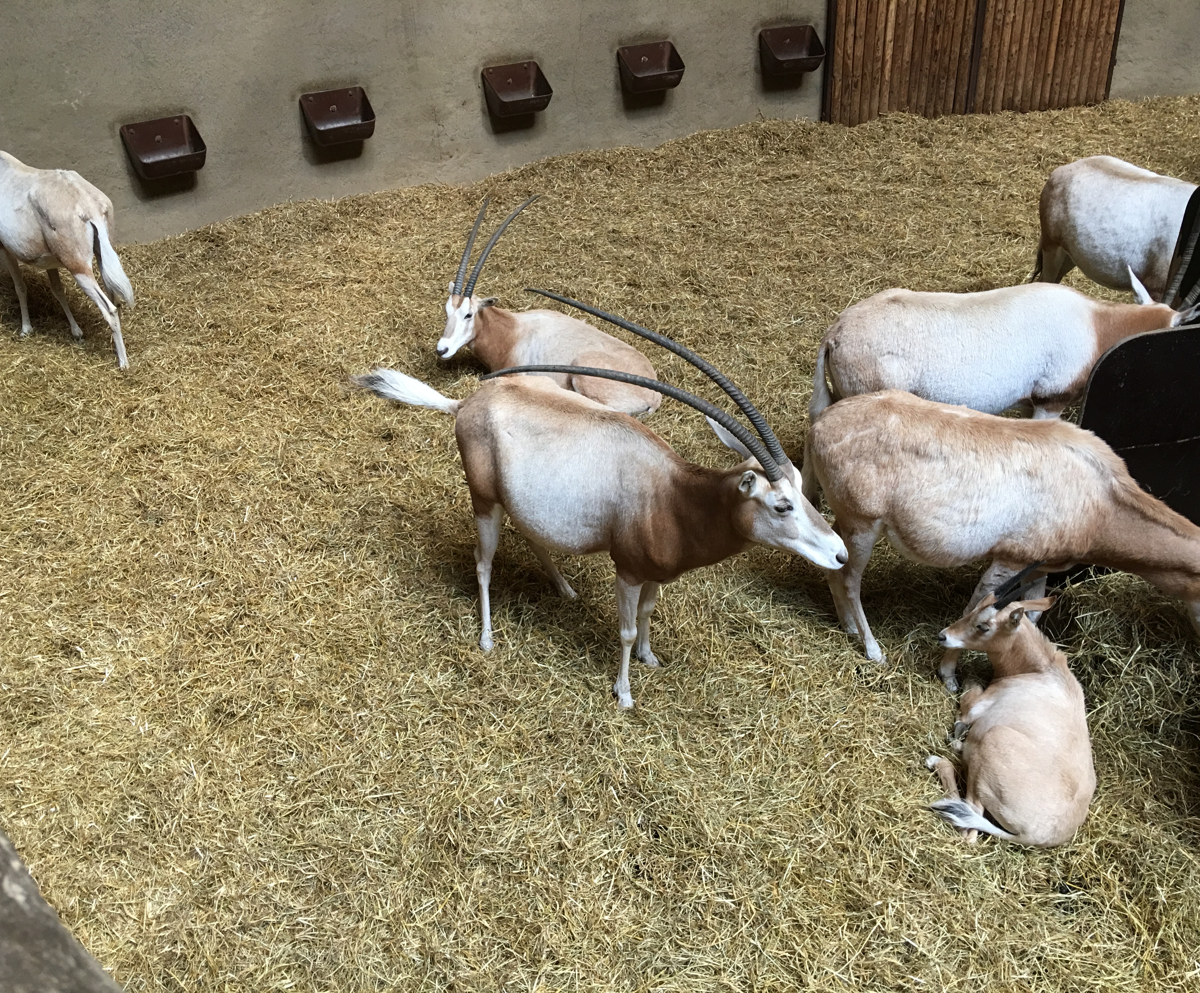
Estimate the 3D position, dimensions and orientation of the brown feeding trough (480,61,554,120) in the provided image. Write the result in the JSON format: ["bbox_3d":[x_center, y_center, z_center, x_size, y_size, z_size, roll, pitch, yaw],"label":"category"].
[{"bbox_3d":[-0.681,-3.416,9.328,0.530,0.339,0.412,-17,34,-20],"label":"brown feeding trough"}]

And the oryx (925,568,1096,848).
[{"bbox_3d":[1.250,0.624,3.388,0.480,0.740,0.680,-1,32,5],"label":"oryx"}]

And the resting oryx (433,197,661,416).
[{"bbox_3d":[-0.191,-0.842,5.614,1.160,1.020,0.940,6,33,15],"label":"resting oryx"}]

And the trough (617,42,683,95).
[{"bbox_3d":[0.467,-3.763,9.765,0.530,0.339,0.412,-14,33,-16],"label":"trough"}]

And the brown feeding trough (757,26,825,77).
[{"bbox_3d":[1.761,-4.041,10.078,0.530,0.339,0.412,-10,33,-11],"label":"brown feeding trough"}]

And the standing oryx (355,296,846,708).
[{"bbox_3d":[-0.142,0.031,3.788,1.920,1.470,0.680,21,39,33],"label":"standing oryx"}]

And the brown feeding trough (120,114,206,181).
[{"bbox_3d":[-3.225,-2.589,8.265,0.530,0.339,0.412,-22,37,-27],"label":"brown feeding trough"}]

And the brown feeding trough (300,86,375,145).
[{"bbox_3d":[-2.061,-3.011,8.821,0.530,0.339,0.412,-18,35,-22],"label":"brown feeding trough"}]

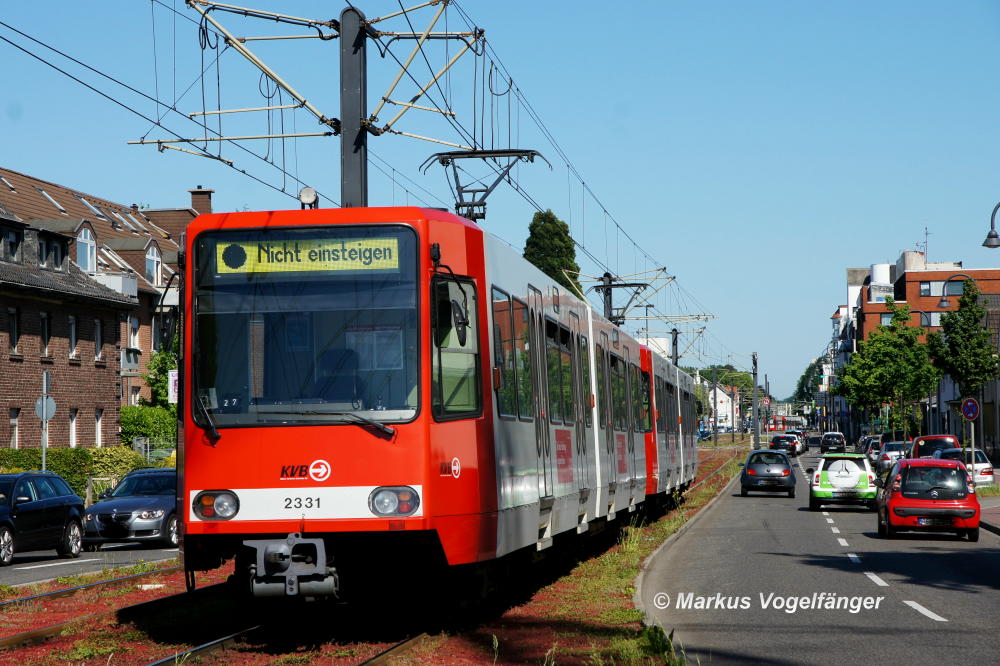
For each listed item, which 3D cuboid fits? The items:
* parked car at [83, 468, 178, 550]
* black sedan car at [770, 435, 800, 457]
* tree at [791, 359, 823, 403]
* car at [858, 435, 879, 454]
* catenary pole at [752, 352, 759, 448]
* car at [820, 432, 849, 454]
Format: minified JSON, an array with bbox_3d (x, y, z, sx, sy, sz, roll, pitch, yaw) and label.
[{"bbox_3d":[-6.000,3.180,45.740,1.810,1.420,4.520,-1,-2,16],"label":"parked car"},{"bbox_3d":[18.620,7.340,163.100,1.770,1.440,4.250,-1,-2,9],"label":"black sedan car"},{"bbox_3d":[46.900,9.600,380.000,6.500,11.300,6.500,-1,-2,8],"label":"tree"},{"bbox_3d":[24.400,7.370,164.000,1.770,1.470,4.300,-1,-2,8],"label":"car"},{"bbox_3d":[20.800,5.580,203.000,0.380,8.000,0.380,-1,-2,8],"label":"catenary pole"},{"bbox_3d":[24.000,7.850,179.000,1.760,1.480,4.250,-1,-2,9],"label":"car"}]

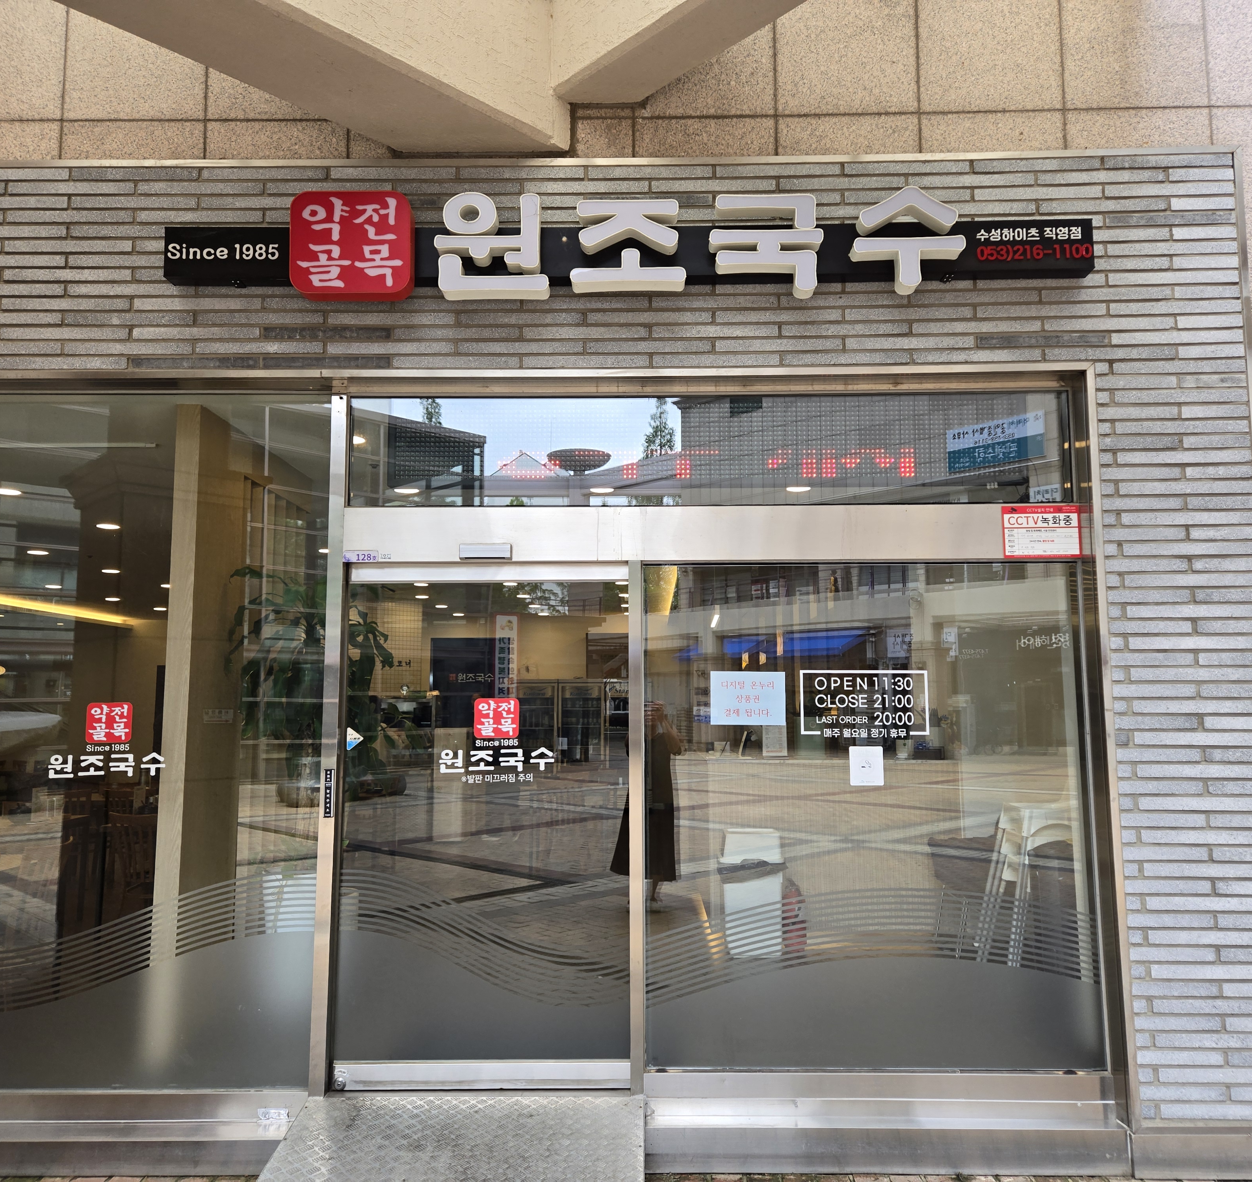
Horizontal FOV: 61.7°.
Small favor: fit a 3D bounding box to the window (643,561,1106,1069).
[{"bbox_3d":[0.928,0.841,4.015,1.714,1.913,0.080,0,-6,0],"label":"window"}]

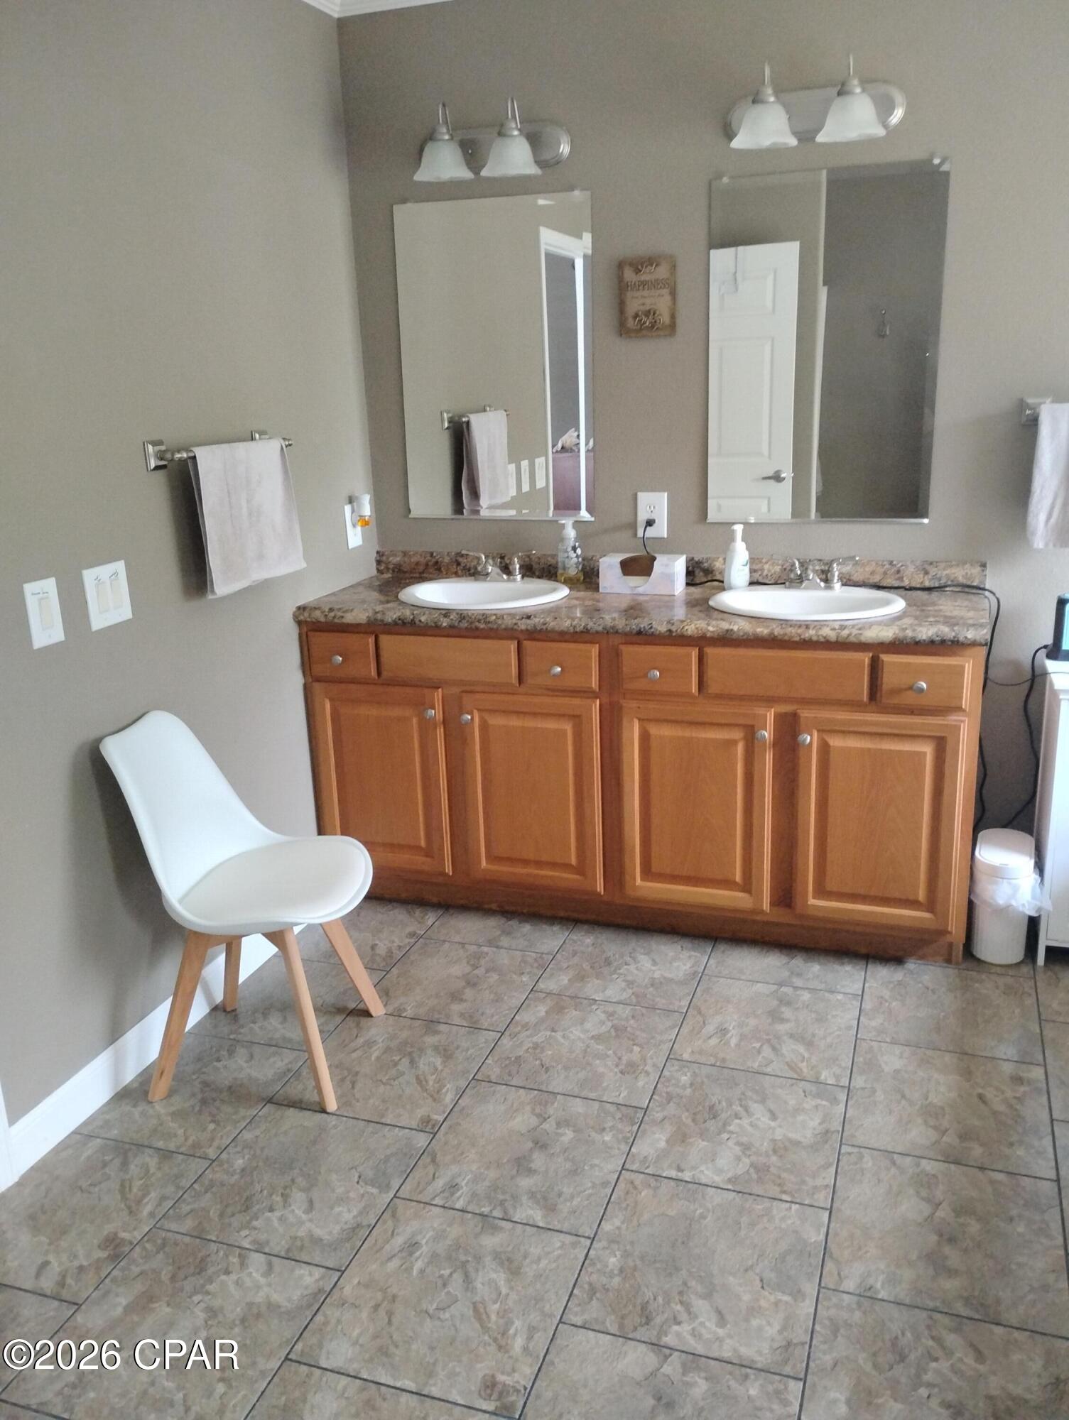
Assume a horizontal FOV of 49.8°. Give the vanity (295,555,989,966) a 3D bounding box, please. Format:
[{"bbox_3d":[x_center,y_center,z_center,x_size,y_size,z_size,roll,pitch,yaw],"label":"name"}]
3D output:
[{"bbox_3d":[0.291,0.100,3.332,1.841,1.012,0.537,3,17,19],"label":"vanity"}]

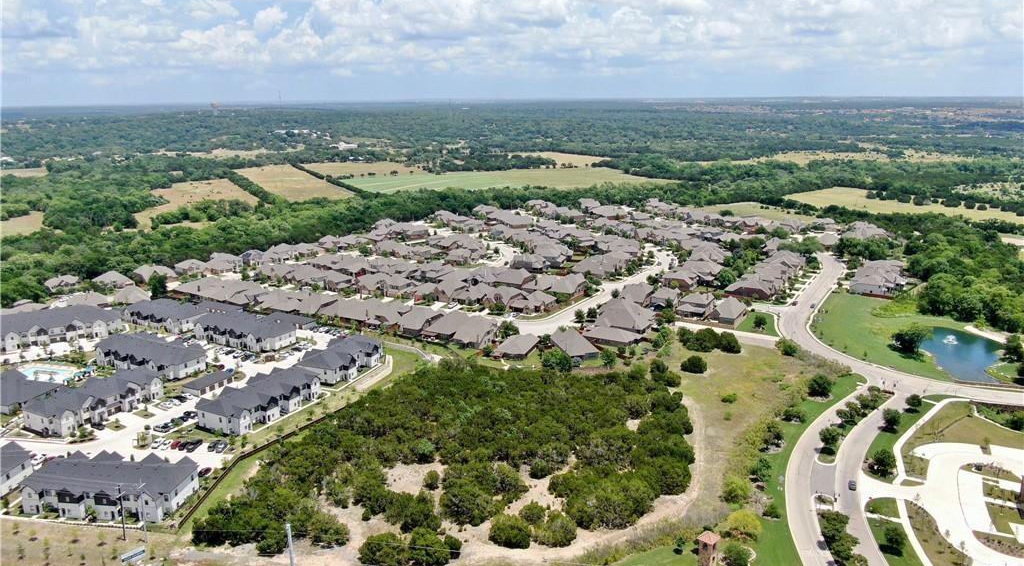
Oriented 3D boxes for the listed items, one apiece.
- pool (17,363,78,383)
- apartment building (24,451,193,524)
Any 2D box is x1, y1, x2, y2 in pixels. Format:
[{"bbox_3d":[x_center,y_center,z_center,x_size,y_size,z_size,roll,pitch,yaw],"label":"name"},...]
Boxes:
[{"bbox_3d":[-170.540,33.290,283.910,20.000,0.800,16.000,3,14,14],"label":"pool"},{"bbox_3d":[-98.660,49.350,189.320,36.000,9.200,16.600,1,14,7],"label":"apartment building"}]

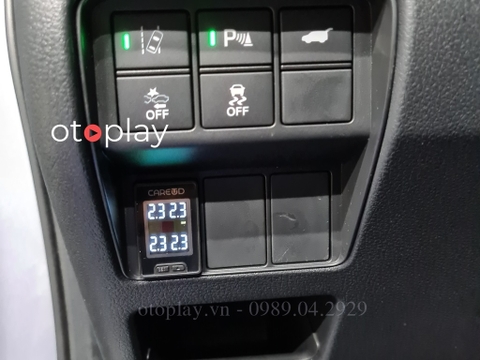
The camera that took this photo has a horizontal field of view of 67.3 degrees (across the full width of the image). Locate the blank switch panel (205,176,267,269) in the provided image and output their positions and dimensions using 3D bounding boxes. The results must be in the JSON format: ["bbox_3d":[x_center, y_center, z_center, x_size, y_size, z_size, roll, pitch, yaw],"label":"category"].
[{"bbox_3d":[-0.002,0.017,0.148,0.024,0.038,0.004,-3,10,-3],"label":"blank switch panel"}]

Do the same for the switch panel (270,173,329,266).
[{"bbox_3d":[0.025,0.015,0.150,0.024,0.038,0.004,-3,10,-3],"label":"switch panel"}]

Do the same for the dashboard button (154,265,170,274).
[{"bbox_3d":[-0.031,0.036,0.146,0.006,0.003,0.002,-3,10,-3],"label":"dashboard button"}]

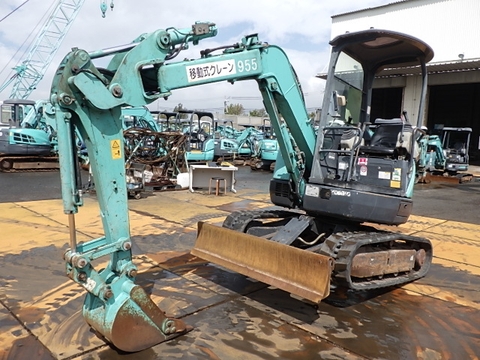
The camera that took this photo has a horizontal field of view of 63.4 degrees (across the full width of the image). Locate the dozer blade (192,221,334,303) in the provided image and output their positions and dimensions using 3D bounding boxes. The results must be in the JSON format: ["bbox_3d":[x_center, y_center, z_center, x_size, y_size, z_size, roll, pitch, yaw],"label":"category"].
[{"bbox_3d":[0.122,0.670,3.472,1.545,0.347,0.160,8,0,45],"label":"dozer blade"}]

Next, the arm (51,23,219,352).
[{"bbox_3d":[-0.708,-0.041,2.810,1.313,2.363,0.505,-3,8,-45],"label":"arm"}]

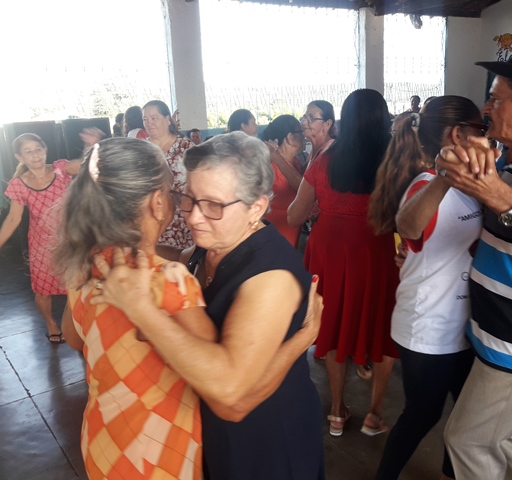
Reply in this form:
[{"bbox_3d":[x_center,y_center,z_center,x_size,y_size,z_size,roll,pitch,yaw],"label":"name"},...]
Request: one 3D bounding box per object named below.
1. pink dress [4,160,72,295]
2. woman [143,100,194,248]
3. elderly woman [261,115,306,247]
[{"bbox_3d":[-1.450,-0.080,3.570,0.460,0.980,0.270,-7,14,-17],"label":"pink dress"},{"bbox_3d":[-0.565,-0.125,3.550,0.500,1.610,0.380,1,14,18],"label":"woman"},{"bbox_3d":[0.185,-0.050,3.380,0.420,1.480,0.480,-10,15,-28],"label":"elderly woman"}]

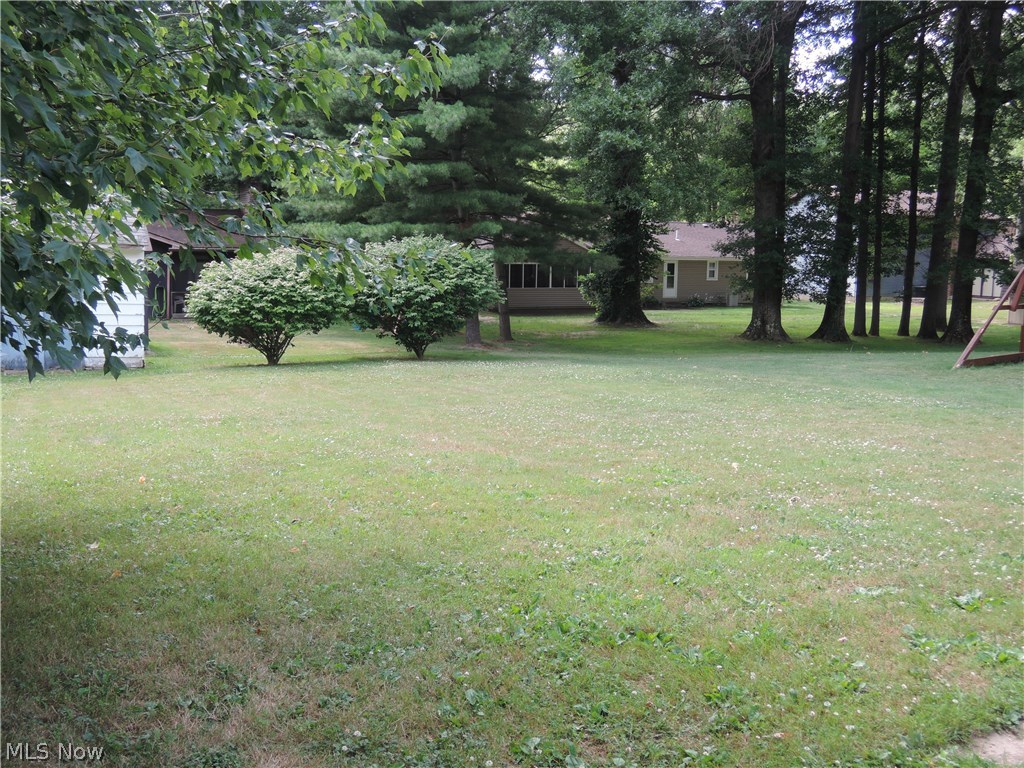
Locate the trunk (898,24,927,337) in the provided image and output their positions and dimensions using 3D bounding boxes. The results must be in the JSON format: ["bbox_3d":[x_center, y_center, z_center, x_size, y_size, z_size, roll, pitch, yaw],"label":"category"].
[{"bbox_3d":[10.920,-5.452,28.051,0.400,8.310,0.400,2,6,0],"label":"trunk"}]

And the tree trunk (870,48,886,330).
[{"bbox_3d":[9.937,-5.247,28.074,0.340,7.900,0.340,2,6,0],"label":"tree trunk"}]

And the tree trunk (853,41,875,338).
[{"bbox_3d":[9.517,-5.196,27.875,0.420,7.870,0.420,2,6,0],"label":"tree trunk"}]

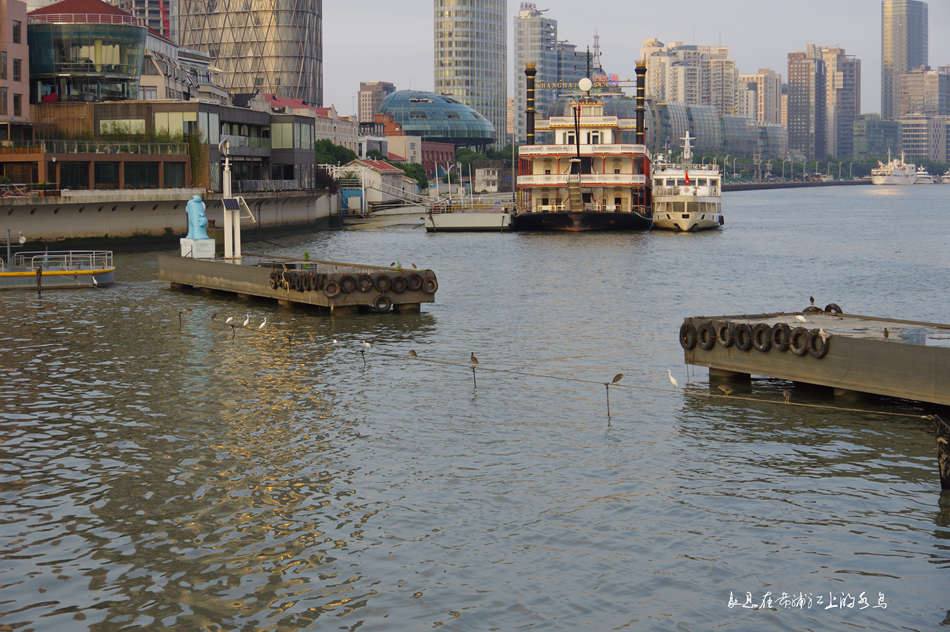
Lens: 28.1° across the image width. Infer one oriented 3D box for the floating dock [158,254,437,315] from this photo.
[{"bbox_3d":[-10.912,-2.057,107.943,6.100,2.000,27.500,-2,5,-27],"label":"floating dock"}]

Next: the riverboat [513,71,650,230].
[{"bbox_3d":[16.385,-23.119,267.846,17.300,20.800,62.000,0,4,6],"label":"riverboat"}]

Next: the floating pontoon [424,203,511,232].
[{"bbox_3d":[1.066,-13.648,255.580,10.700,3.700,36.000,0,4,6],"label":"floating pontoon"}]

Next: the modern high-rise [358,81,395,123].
[{"bbox_3d":[-74.976,-141.610,1453.540,21.000,77.000,21.000,-3,5,-36],"label":"modern high-rise"}]

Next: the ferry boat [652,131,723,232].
[{"bbox_3d":[28.693,-18.258,256.239,8.700,12.900,36.000,0,4,6],"label":"ferry boat"}]

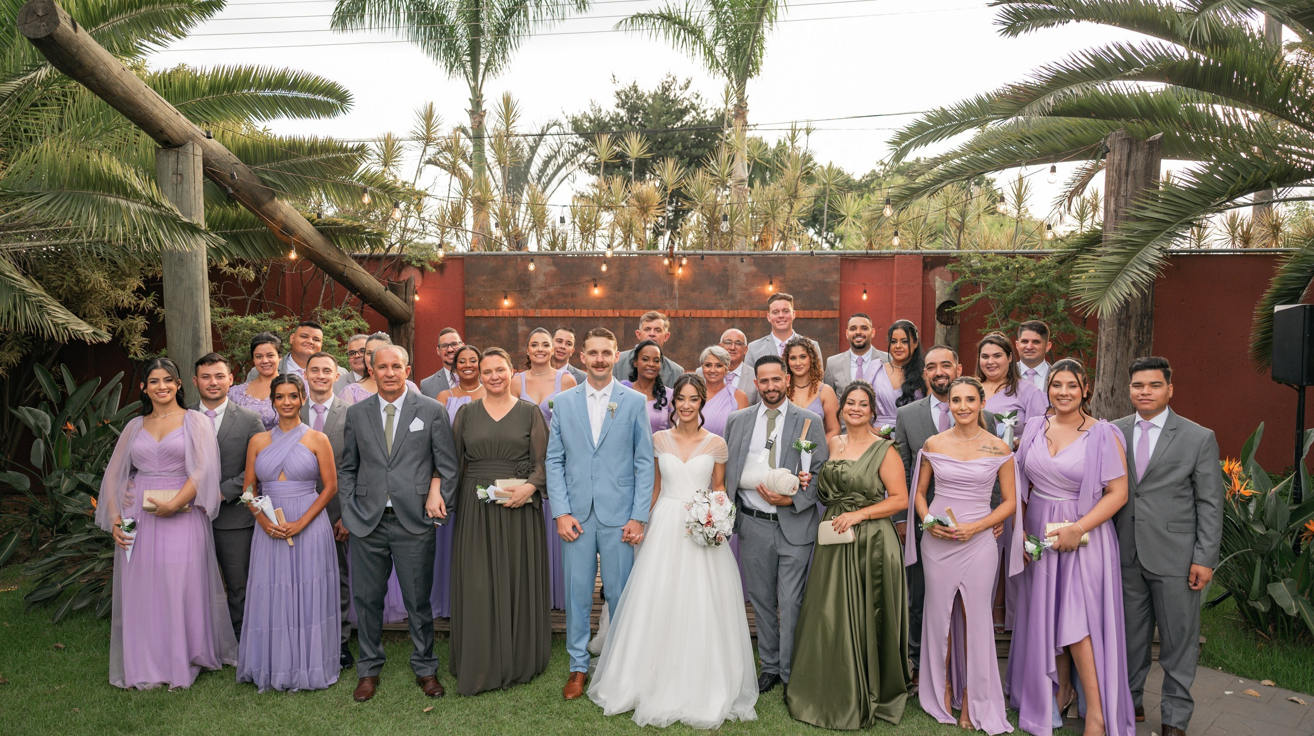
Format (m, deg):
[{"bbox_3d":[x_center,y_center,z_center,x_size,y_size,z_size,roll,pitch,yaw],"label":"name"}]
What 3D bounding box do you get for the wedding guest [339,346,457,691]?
[{"bbox_3d":[-1.305,0.758,4.427,0.579,1.763,0.380,-1,5,-10],"label":"wedding guest"}]

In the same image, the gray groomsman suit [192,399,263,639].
[{"bbox_3d":[-2.441,0.852,4.827,0.550,1.380,0.330,-1,4,-19],"label":"gray groomsman suit"}]

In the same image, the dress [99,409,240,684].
[{"bbox_3d":[-2.625,0.911,4.691,0.700,1.360,0.520,-2,4,-24],"label":"dress"}]

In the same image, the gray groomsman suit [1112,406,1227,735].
[{"bbox_3d":[2.333,0.902,4.017,0.462,1.443,0.400,3,6,34],"label":"gray groomsman suit"}]

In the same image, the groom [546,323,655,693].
[{"bbox_3d":[-0.281,0.700,4.396,0.560,1.820,0.360,0,4,-4],"label":"groom"}]

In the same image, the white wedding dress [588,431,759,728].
[{"bbox_3d":[0.081,0.967,4.444,0.864,1.345,0.900,0,5,2],"label":"white wedding dress"}]

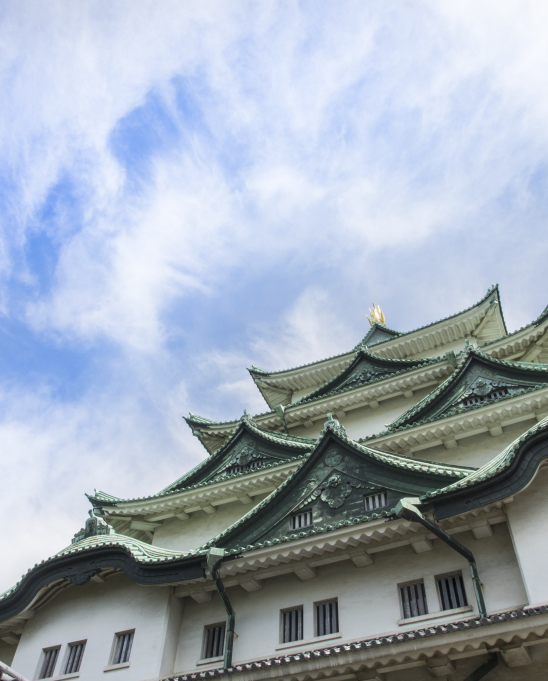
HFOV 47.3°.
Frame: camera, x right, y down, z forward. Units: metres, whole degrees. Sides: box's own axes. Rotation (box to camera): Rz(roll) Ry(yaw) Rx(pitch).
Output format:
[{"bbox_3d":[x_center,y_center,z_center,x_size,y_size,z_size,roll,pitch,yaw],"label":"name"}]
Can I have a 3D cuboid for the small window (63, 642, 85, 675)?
[{"bbox_3d":[-7.322,11.748,23.010,0.860,1.170,0.200,-19,-53,16],"label":"small window"}]

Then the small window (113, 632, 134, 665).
[{"bbox_3d":[-5.381,11.041,22.434,0.860,1.170,0.200,-19,-53,16],"label":"small window"}]

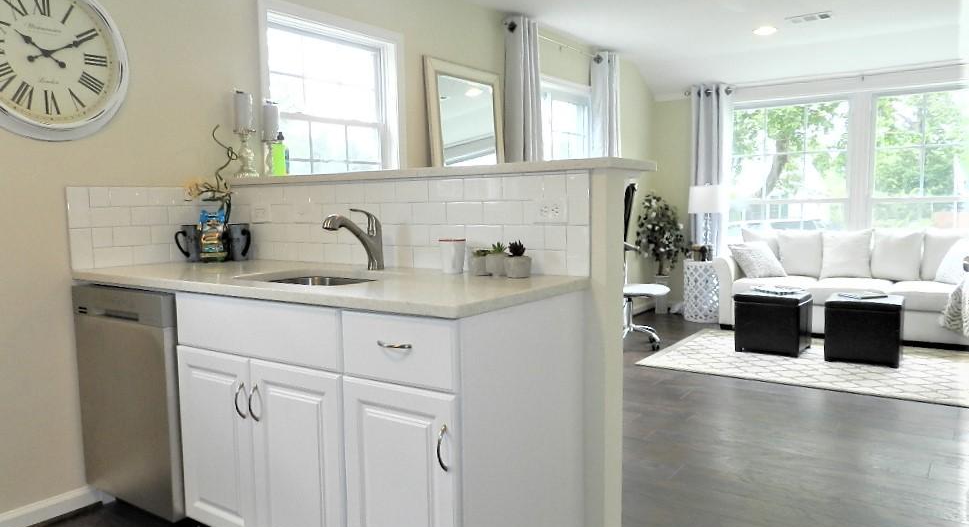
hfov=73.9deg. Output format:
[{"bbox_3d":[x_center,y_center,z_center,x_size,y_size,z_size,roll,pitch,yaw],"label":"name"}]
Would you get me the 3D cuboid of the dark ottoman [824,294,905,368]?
[{"bbox_3d":[2.803,0.487,4.751,0.460,0.440,0.460,3,5,35],"label":"dark ottoman"}]

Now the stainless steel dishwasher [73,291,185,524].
[{"bbox_3d":[-1.070,0.473,2.445,0.600,0.810,0.600,2,5,33],"label":"stainless steel dishwasher"}]

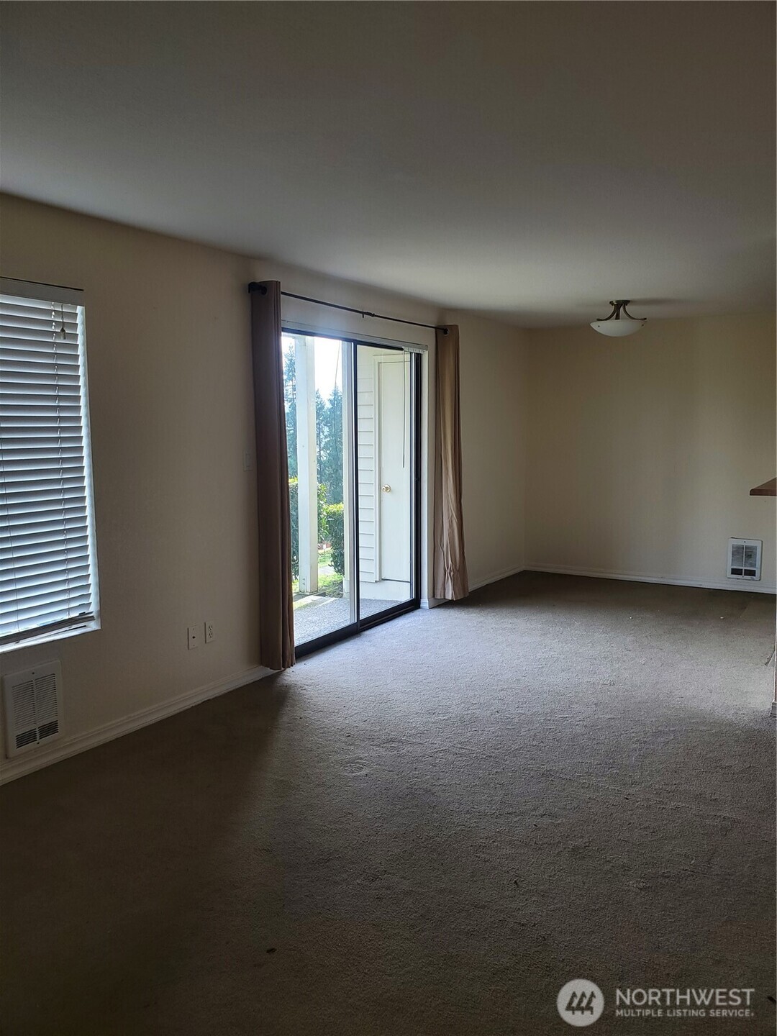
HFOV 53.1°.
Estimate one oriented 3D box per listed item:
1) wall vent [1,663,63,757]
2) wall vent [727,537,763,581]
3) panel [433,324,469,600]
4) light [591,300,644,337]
[{"bbox_3d":[-1.454,0.777,3.194,0.025,0.333,0.252,4,8,32],"label":"wall vent"},{"bbox_3d":[2.981,0.345,6.509,0.252,0.340,0.025,4,8,32],"label":"wall vent"},{"bbox_3d":[0.492,-0.427,6.023,0.165,2.107,0.302,4,8,32],"label":"panel"},{"bbox_3d":[1.699,-1.458,5.712,0.415,0.253,0.415,4,8,32],"label":"light"}]

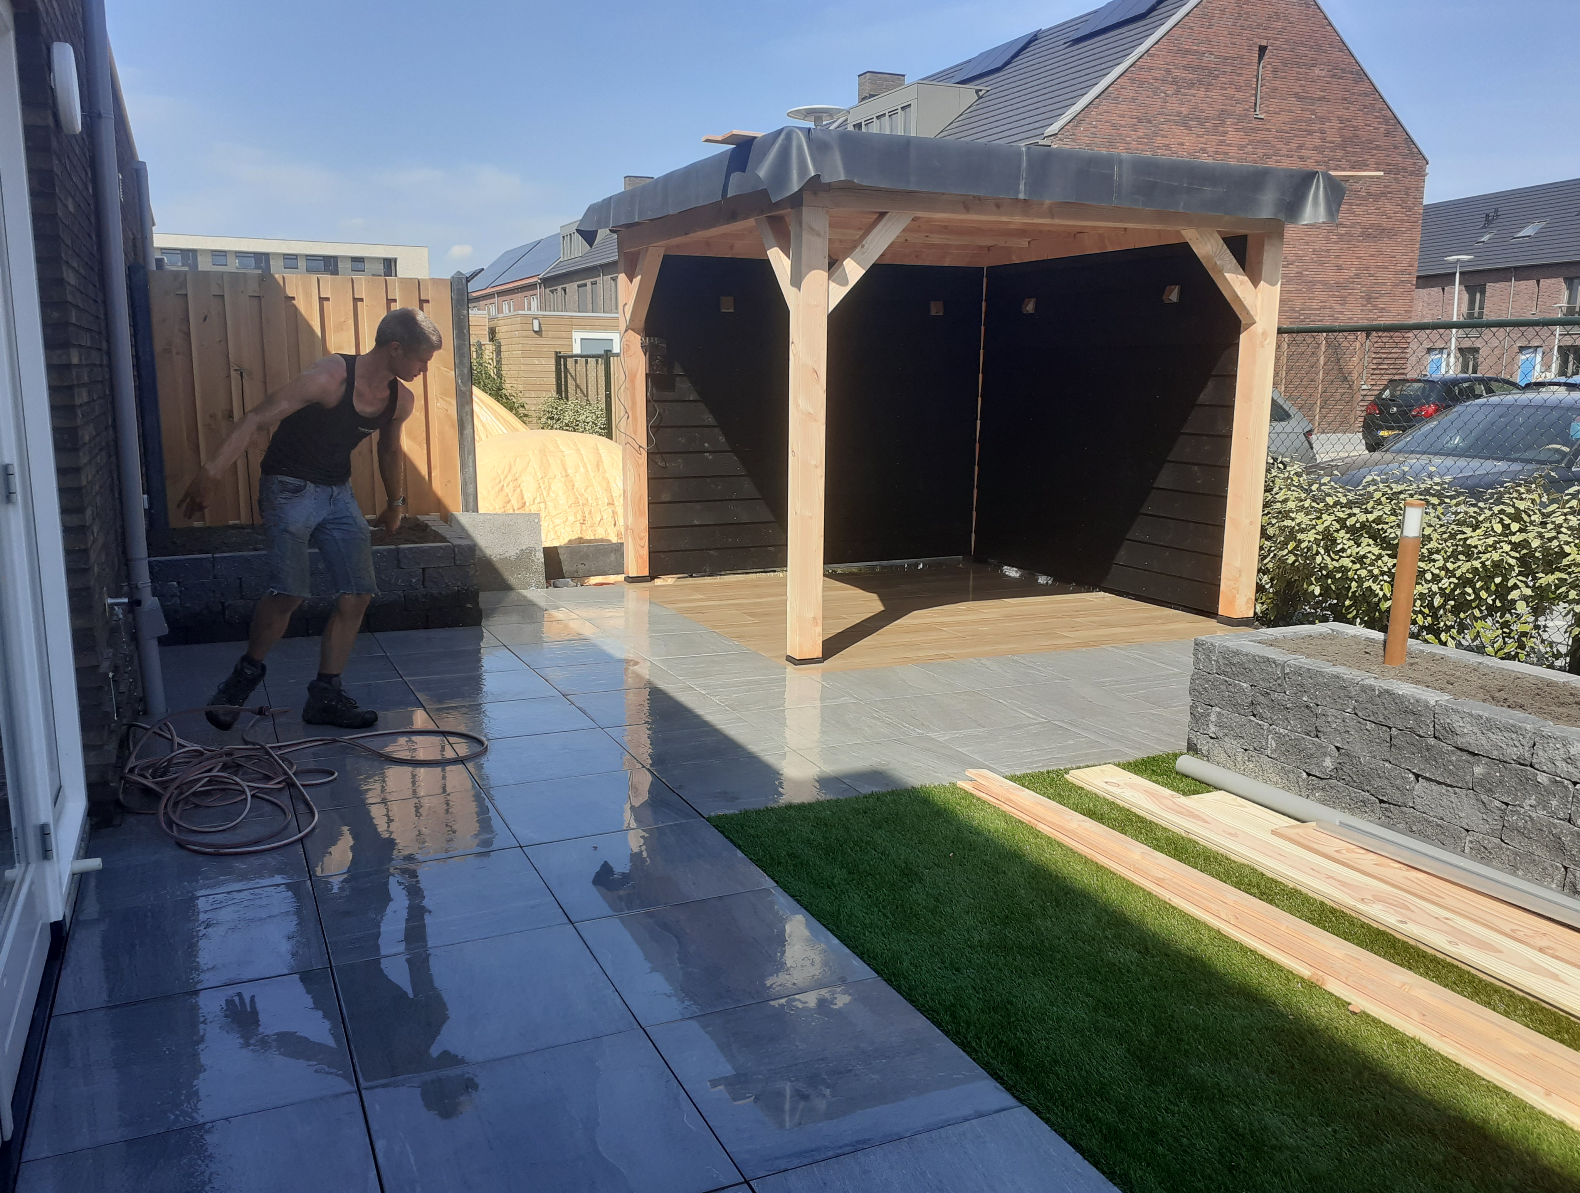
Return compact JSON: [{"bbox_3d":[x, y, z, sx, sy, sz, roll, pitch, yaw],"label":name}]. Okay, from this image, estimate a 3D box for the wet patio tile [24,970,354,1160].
[{"bbox_3d":[-1.277,0.996,2.676,0.598,0.030,0.598,-4,11,-24],"label":"wet patio tile"}]

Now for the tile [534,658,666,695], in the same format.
[{"bbox_3d":[-0.888,0.408,6.110,0.600,0.030,0.600,-4,11,-25],"label":"tile"}]

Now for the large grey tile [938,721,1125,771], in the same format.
[{"bbox_3d":[0.974,0.621,5.029,0.600,0.030,0.600,-4,11,-25],"label":"large grey tile"}]

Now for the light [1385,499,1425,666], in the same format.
[{"bbox_3d":[2.226,-0.049,4.487,0.077,0.594,0.077,-4,11,-25],"label":"light"}]

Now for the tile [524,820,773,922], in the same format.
[{"bbox_3d":[-0.433,0.826,3.731,0.600,0.030,0.600,-4,11,-25],"label":"tile"}]

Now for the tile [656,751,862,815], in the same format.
[{"bbox_3d":[-0.136,0.693,4.527,0.600,0.030,0.600,-4,11,-25],"label":"tile"}]

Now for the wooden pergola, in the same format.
[{"bbox_3d":[0.822,-1.262,8.196,3.390,2.580,3.340,-4,11,-25],"label":"wooden pergola"}]

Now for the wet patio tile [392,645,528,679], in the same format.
[{"bbox_3d":[-1.700,0.350,6.405,0.598,0.030,0.598,-4,11,-24],"label":"wet patio tile"}]

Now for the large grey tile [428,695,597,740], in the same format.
[{"bbox_3d":[-1.200,0.538,5.324,0.600,0.030,0.600,-4,11,-25],"label":"large grey tile"}]

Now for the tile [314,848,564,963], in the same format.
[{"bbox_3d":[-0.983,0.861,3.464,0.598,0.030,0.598,-4,11,-24],"label":"tile"}]

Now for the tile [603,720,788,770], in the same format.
[{"bbox_3d":[-0.395,0.593,5.039,0.598,0.030,0.598,-4,11,-24],"label":"tile"}]

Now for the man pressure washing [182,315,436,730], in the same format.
[{"bbox_3d":[-1.982,-0.317,5.139,0.700,1.700,0.750,8,12,35],"label":"man pressure washing"}]

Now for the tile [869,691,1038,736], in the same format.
[{"bbox_3d":[0.729,0.528,5.550,0.600,0.030,0.600,-4,11,-25],"label":"tile"}]

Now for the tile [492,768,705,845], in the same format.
[{"bbox_3d":[-0.689,0.727,4.252,0.598,0.030,0.598,-4,11,-24],"label":"tile"}]

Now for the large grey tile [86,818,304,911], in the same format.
[{"bbox_3d":[-1.784,0.803,3.744,0.600,0.030,0.600,-4,11,-25],"label":"large grey tile"}]

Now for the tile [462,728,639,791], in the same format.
[{"bbox_3d":[-0.942,0.633,4.790,0.598,0.030,0.598,-4,11,-24],"label":"tile"}]

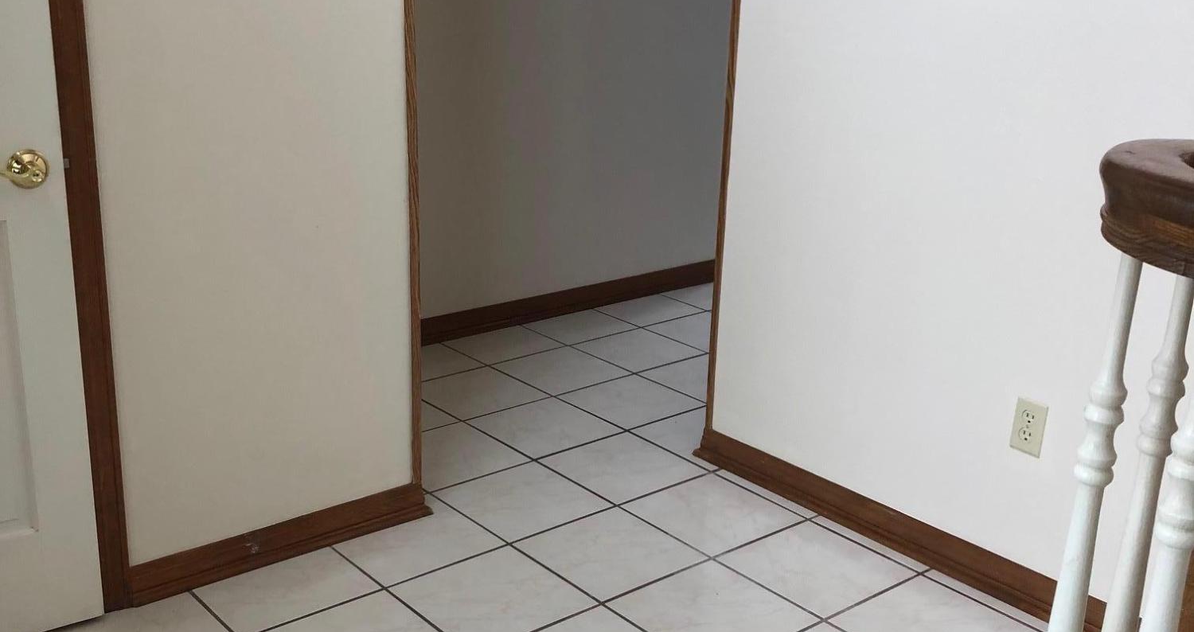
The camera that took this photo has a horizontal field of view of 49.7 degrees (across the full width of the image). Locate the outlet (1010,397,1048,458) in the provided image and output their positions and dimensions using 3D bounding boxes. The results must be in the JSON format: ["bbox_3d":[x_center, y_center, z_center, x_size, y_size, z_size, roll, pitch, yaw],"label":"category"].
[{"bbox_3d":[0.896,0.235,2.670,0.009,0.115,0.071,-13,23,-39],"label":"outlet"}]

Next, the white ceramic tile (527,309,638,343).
[{"bbox_3d":[-0.060,0.041,4.496,0.324,0.010,0.270,-13,23,-39],"label":"white ceramic tile"}]

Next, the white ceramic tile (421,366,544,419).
[{"bbox_3d":[-0.358,0.233,3.851,0.320,0.010,0.320,-13,23,-39],"label":"white ceramic tile"}]

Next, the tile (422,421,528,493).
[{"bbox_3d":[-0.397,0.374,3.410,0.320,0.010,0.320,-13,23,-39],"label":"tile"}]

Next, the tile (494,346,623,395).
[{"bbox_3d":[-0.110,0.177,4.072,0.324,0.010,0.324,-13,23,-39],"label":"tile"}]

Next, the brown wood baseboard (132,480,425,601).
[{"bbox_3d":[-0.676,0.491,2.861,0.721,0.087,0.026,-13,23,-38],"label":"brown wood baseboard"}]

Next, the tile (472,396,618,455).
[{"bbox_3d":[-0.149,0.317,3.615,0.320,0.010,0.320,-13,23,-39],"label":"tile"}]

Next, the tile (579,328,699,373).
[{"bbox_3d":[0.137,0.118,4.282,0.324,0.010,0.324,-13,23,-39],"label":"tile"}]

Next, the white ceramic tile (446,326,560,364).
[{"bbox_3d":[-0.308,0.099,4.270,0.320,0.010,0.268,-13,23,-39],"label":"white ceramic tile"}]

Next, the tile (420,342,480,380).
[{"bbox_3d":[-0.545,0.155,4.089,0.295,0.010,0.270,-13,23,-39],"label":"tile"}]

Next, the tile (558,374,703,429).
[{"bbox_3d":[0.104,0.260,3.840,0.324,0.010,0.324,-13,23,-39],"label":"tile"}]

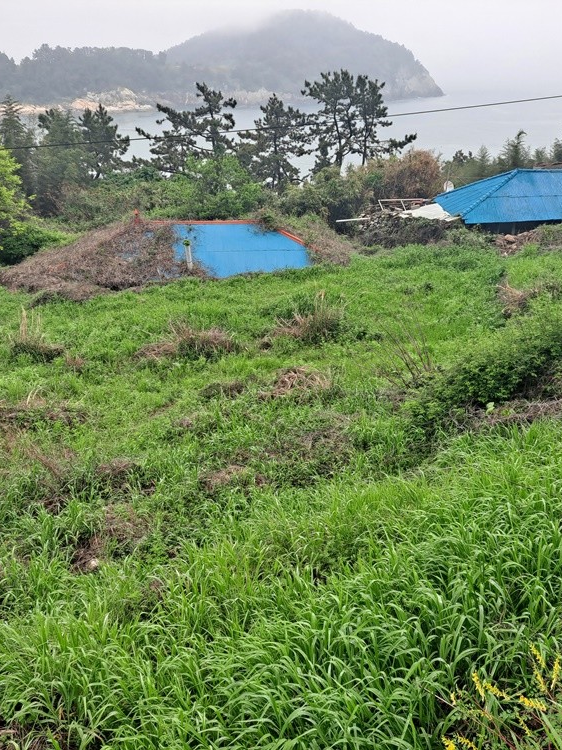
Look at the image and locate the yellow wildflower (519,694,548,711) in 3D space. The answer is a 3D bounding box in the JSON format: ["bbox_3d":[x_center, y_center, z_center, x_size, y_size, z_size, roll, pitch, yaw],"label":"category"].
[{"bbox_3d":[0.772,1.001,2.120,0.085,0.040,0.040,0,23,0],"label":"yellow wildflower"}]

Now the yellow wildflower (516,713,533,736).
[{"bbox_3d":[0.727,1.044,2.070,0.052,0.065,0.042,11,25,24],"label":"yellow wildflower"}]

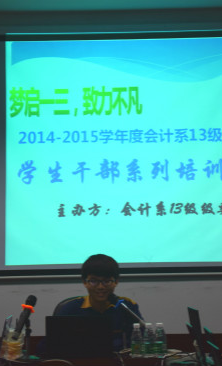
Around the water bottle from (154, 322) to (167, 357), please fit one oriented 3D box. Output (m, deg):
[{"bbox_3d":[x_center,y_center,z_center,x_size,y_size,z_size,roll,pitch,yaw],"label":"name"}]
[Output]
[{"bbox_3d":[0.249,0.798,6.050,0.058,0.171,0.058,-1,-1,0],"label":"water bottle"}]

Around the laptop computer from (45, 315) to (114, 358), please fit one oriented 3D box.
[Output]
[{"bbox_3d":[-0.158,0.772,6.062,0.340,0.220,0.320,-1,-1,1],"label":"laptop computer"}]

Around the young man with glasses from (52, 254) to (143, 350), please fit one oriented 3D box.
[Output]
[{"bbox_3d":[-0.056,1.012,6.187,0.520,1.270,0.800,-1,-1,0],"label":"young man with glasses"}]

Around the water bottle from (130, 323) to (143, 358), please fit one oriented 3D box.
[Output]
[{"bbox_3d":[0.131,0.798,6.040,0.058,0.171,0.058,-1,-1,0],"label":"water bottle"}]

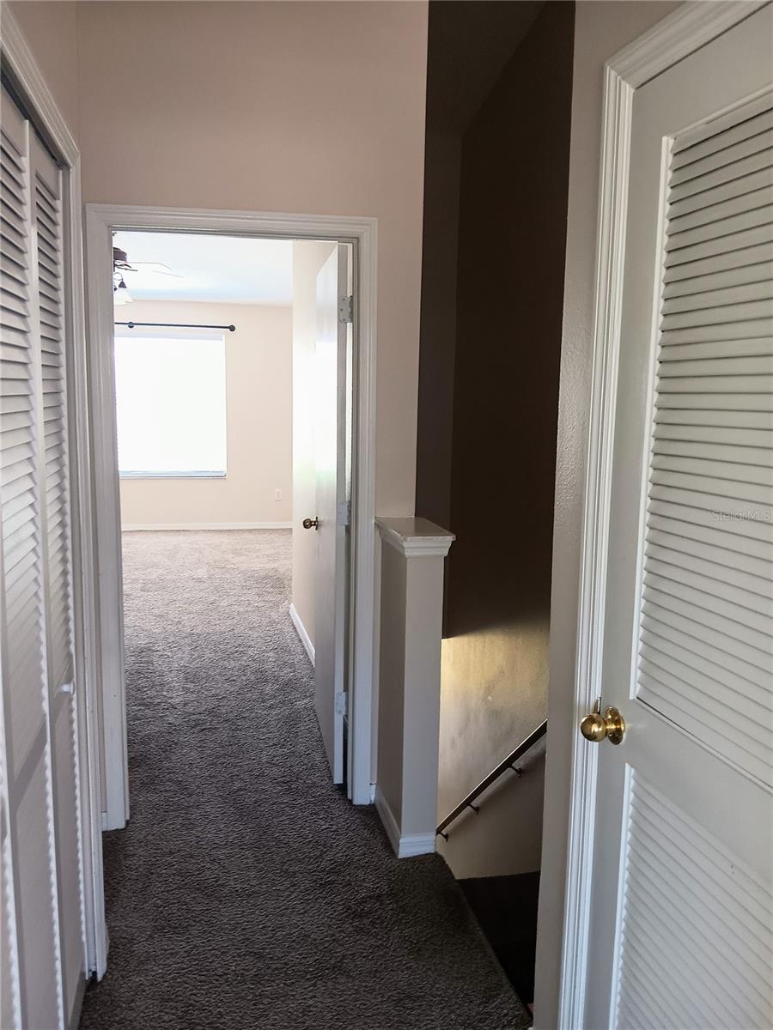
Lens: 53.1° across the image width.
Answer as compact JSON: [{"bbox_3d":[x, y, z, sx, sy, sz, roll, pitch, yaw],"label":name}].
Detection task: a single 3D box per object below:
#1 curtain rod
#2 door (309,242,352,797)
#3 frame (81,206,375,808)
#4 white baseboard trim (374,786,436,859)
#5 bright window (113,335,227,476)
[{"bbox_3d":[-2.675,-2.028,8.250,2.100,0.065,0.100,-1,8,-13],"label":"curtain rod"},{"bbox_3d":[-0.237,-0.005,3.250,0.036,2.013,0.780,0,8,-10],"label":"door"},{"bbox_3d":[-0.515,0.046,2.726,0.940,2.110,0.140,-1,8,-13],"label":"frame"},{"bbox_3d":[0.067,1.080,2.761,0.133,0.078,0.343,-1,8,-13],"label":"white baseboard trim"},{"bbox_3d":[-2.713,-1.182,8.448,1.900,1.534,0.110,-1,8,-13],"label":"bright window"}]

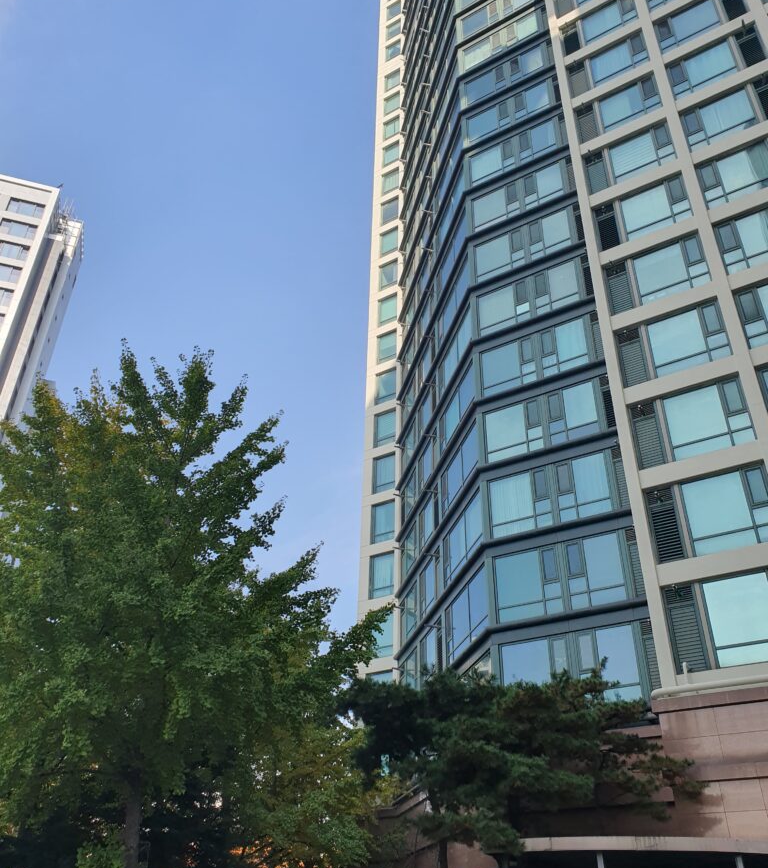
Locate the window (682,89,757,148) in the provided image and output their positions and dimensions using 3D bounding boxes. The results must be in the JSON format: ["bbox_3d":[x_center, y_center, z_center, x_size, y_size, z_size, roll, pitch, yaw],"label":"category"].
[{"bbox_3d":[12.273,-11.606,28.277,2.280,2.120,0.200,-18,-37,27],"label":"window"}]

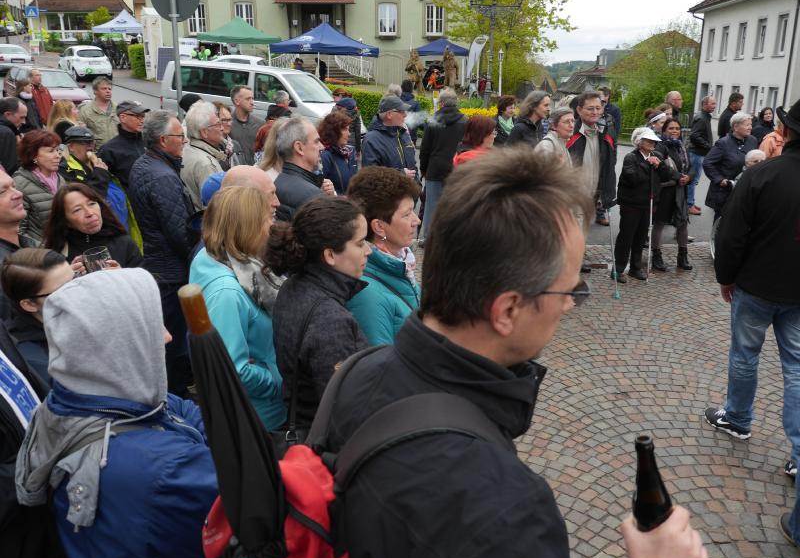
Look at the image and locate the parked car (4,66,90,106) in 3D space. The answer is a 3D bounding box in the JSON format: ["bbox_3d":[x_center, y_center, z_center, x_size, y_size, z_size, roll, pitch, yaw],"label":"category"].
[{"bbox_3d":[-9.665,-4.986,17.300,4.150,1.460,1.720,16,23,41],"label":"parked car"}]

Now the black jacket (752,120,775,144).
[{"bbox_3d":[5.256,-1.921,9.279,0.480,0.660,0.300,0,17,-2],"label":"black jacket"}]

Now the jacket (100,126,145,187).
[{"bbox_3d":[-2.060,-0.787,4.873,0.310,0.720,0.480,2,17,5],"label":"jacket"}]

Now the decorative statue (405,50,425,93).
[{"bbox_3d":[0.650,-9.277,29.000,0.850,1.950,0.650,1,17,0],"label":"decorative statue"}]

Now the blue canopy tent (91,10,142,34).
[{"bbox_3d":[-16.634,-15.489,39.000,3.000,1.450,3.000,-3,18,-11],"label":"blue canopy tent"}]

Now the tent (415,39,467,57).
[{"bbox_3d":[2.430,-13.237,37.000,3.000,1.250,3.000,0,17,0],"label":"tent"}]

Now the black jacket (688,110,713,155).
[{"bbox_3d":[4.524,-2.167,9.709,0.320,0.660,0.480,9,19,25],"label":"black jacket"}]

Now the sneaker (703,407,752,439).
[{"bbox_3d":[1.980,0.845,3.885,0.105,0.110,0.295,-10,20,-32],"label":"sneaker"}]

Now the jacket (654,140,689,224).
[{"bbox_3d":[2.959,-1.076,7.000,0.440,0.920,0.310,-7,19,-25],"label":"jacket"}]

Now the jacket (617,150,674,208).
[{"bbox_3d":[2.475,-1.017,6.550,0.520,0.640,0.420,-15,23,-43],"label":"jacket"}]

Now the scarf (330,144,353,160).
[{"bbox_3d":[-0.425,-0.867,4.400,0.240,0.180,0.240,10,20,29],"label":"scarf"}]

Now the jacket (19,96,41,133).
[{"bbox_3d":[-5.482,-2.411,9.600,0.280,0.650,0.440,7,18,21],"label":"jacket"}]

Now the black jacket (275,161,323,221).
[{"bbox_3d":[-0.502,-0.279,3.200,0.360,0.700,0.500,-3,17,-11],"label":"black jacket"}]

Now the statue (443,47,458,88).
[{"bbox_3d":[2.263,-9.411,29.000,0.700,1.950,0.650,0,17,0],"label":"statue"}]

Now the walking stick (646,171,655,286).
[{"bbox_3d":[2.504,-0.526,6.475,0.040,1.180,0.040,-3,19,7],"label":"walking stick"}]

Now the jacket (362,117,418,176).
[{"bbox_3d":[-0.079,-0.989,5.400,0.340,0.720,0.500,15,22,39],"label":"jacket"}]

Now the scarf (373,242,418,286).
[{"bbox_3d":[-0.019,-0.053,2.183,0.180,0.170,0.180,-3,18,-11],"label":"scarf"}]

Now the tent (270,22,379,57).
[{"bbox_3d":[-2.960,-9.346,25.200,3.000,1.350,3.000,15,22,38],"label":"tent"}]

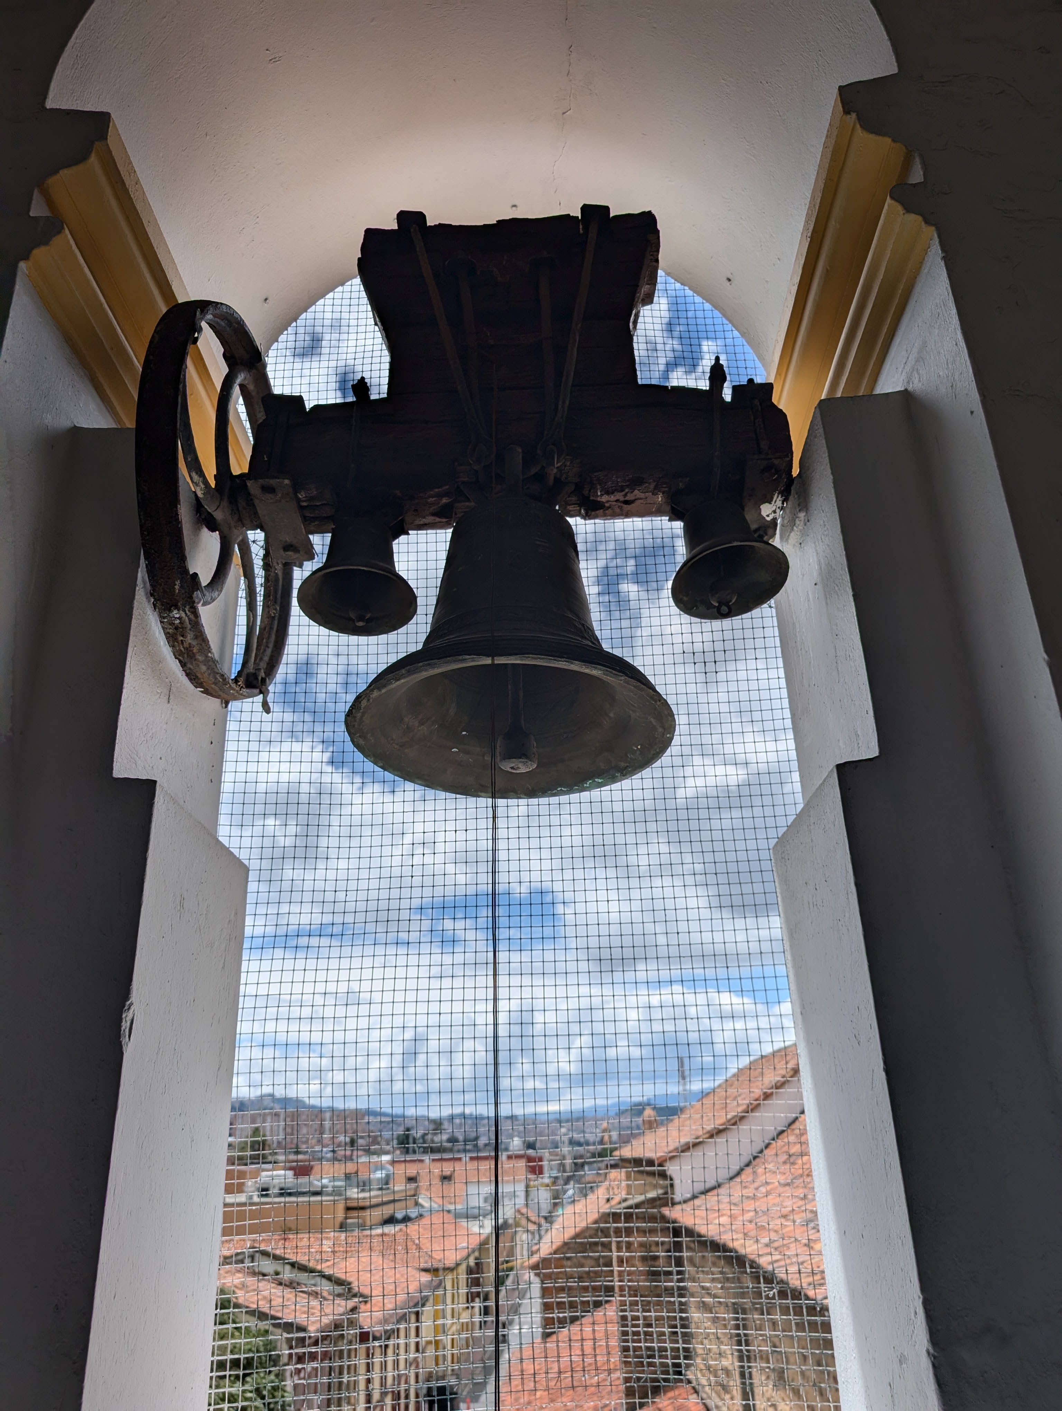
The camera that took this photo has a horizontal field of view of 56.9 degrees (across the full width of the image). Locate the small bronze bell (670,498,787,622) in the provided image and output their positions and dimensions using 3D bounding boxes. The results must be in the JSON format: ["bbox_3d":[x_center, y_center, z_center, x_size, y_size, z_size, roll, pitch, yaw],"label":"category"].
[{"bbox_3d":[0.361,-0.293,1.851,0.215,0.156,0.215,-4,-33,0],"label":"small bronze bell"}]

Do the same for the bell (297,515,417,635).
[{"bbox_3d":[-0.320,-0.259,1.854,0.217,0.161,0.217,1,-30,2],"label":"bell"}]

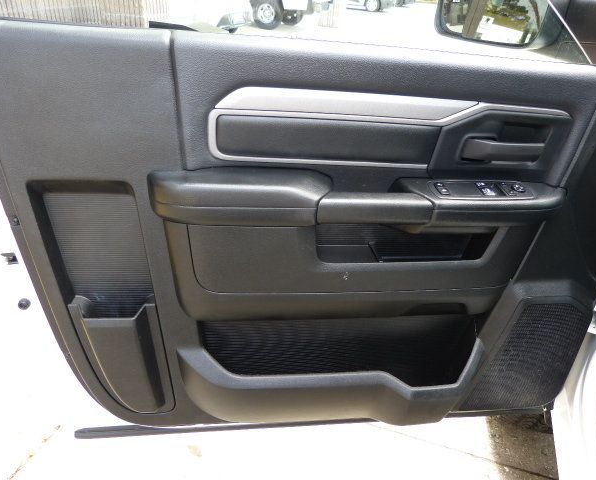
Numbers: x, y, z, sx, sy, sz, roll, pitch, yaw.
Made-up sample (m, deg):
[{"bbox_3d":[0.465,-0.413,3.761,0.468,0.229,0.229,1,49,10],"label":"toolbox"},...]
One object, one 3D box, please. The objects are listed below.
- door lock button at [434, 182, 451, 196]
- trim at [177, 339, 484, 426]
[{"bbox_3d":[0.224,-0.077,0.712,0.020,0.009,0.041,0,34,-9],"label":"door lock button"},{"bbox_3d":[0.065,0.284,0.925,0.585,0.192,0.071,0,34,-9],"label":"trim"}]

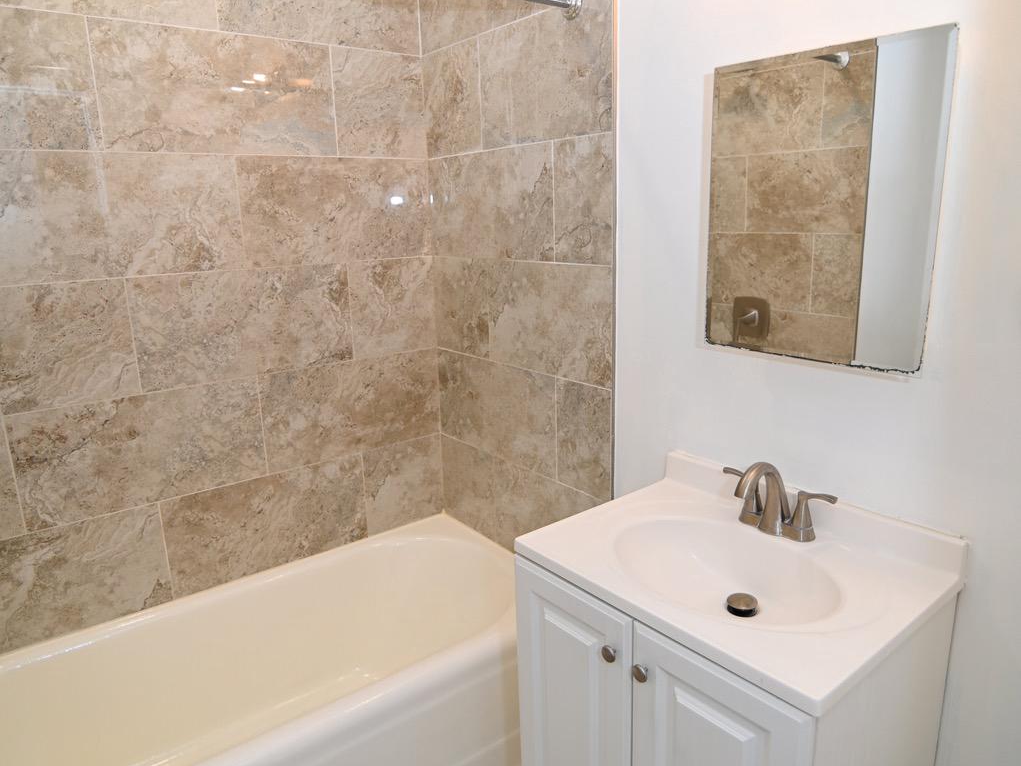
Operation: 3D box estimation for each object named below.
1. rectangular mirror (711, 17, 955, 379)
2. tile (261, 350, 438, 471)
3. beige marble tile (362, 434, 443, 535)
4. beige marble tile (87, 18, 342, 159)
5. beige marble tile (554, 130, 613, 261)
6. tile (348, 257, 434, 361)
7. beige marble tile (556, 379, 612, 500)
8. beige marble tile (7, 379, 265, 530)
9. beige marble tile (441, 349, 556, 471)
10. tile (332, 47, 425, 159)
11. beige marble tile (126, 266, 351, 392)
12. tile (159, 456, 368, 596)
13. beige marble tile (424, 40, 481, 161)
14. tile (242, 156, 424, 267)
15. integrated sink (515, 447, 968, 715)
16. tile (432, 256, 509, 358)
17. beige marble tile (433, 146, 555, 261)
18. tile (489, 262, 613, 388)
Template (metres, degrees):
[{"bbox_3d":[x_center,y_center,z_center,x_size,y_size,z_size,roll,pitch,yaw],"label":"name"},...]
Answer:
[{"bbox_3d":[0.551,-0.315,1.245,0.018,0.540,0.426,-12,18,-37],"label":"rectangular mirror"},{"bbox_3d":[-0.495,0.079,2.215,0.613,0.307,0.010,-12,17,-35],"label":"tile"},{"bbox_3d":[-0.367,0.350,2.376,0.303,0.300,0.010,-12,17,-37],"label":"beige marble tile"},{"bbox_3d":[-0.759,-0.768,1.820,0.603,0.302,0.010,-12,17,-35],"label":"beige marble tile"},{"bbox_3d":[0.182,-0.450,1.702,0.010,0.306,0.198,-12,18,-37],"label":"beige marble tile"},{"bbox_3d":[-0.378,-0.247,2.229,0.301,0.308,0.010,-12,17,-35],"label":"tile"},{"bbox_3d":[0.199,0.150,1.851,0.010,0.307,0.197,-12,18,-37],"label":"beige marble tile"},{"bbox_3d":[-0.975,0.181,1.849,0.603,0.306,0.010,-12,17,-37],"label":"beige marble tile"},{"bbox_3d":[-0.052,0.080,2.159,0.010,0.307,0.605,-12,18,-37],"label":"beige marble tile"},{"bbox_3d":[-0.399,-0.842,2.085,0.299,0.300,0.010,-12,17,-37],"label":"tile"},{"bbox_3d":[-0.742,-0.171,1.958,0.609,0.304,0.010,-12,17,-37],"label":"beige marble tile"},{"bbox_3d":[-0.728,0.427,2.102,0.607,0.300,0.010,-12,17,-37],"label":"tile"},{"bbox_3d":[-0.177,-0.841,2.054,0.010,0.300,0.309,-12,17,-37],"label":"beige marble tile"},{"bbox_3d":[-0.509,-0.521,2.068,0.598,0.302,0.010,-12,17,-37],"label":"tile"},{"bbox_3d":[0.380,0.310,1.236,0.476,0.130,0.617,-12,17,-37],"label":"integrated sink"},{"bbox_3d":[-0.154,-0.245,2.192,0.010,0.304,0.328,-12,17,-37],"label":"tile"},{"bbox_3d":[-0.070,-0.520,2.009,0.010,0.306,0.604,-12,18,-37],"label":"beige marble tile"},{"bbox_3d":[0.094,-0.177,1.894,0.010,0.308,0.506,-12,18,-37],"label":"tile"}]

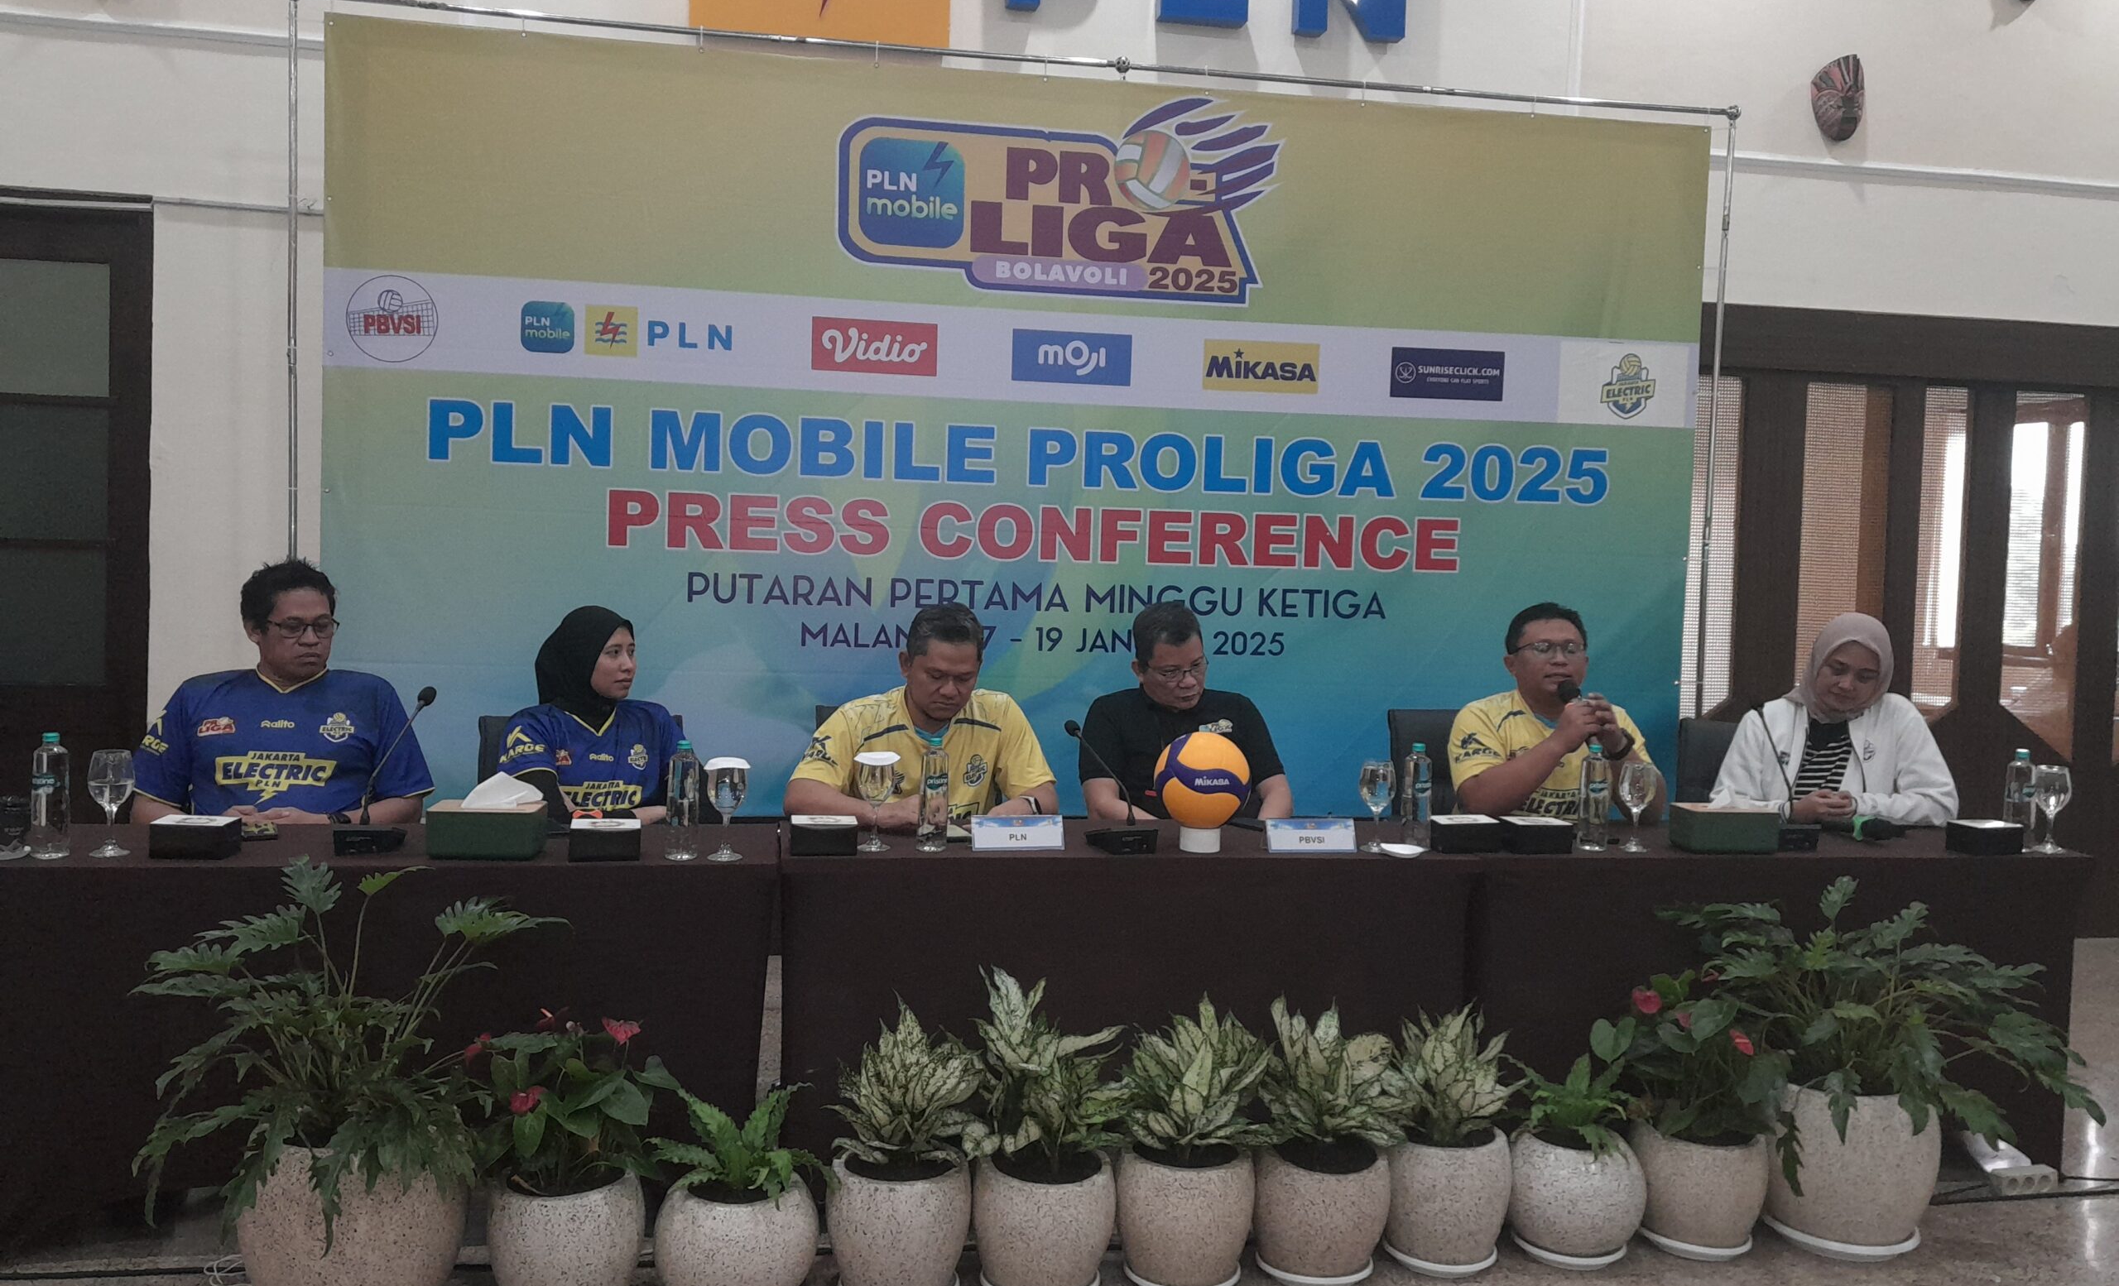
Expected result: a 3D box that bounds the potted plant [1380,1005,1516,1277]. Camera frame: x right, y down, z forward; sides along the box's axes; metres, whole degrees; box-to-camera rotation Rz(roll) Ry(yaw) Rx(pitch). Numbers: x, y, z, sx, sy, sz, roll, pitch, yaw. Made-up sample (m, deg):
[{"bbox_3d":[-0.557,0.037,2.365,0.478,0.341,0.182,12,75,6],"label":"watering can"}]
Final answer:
[{"bbox_3d":[0.786,0.974,3.299,0.270,0.510,0.275,1,3,-11],"label":"potted plant"}]

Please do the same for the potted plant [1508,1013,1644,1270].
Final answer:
[{"bbox_3d":[1.050,1.010,3.362,0.285,0.445,0.280,1,2,-10],"label":"potted plant"}]

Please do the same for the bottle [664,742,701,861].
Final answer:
[{"bbox_3d":[-0.748,0.311,3.277,0.066,0.232,0.066,1,2,-10],"label":"bottle"}]

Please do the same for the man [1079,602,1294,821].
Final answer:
[{"bbox_3d":[0.324,0.539,4.068,0.550,1.284,0.700,1,2,-13],"label":"man"}]

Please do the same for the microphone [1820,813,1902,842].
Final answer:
[{"bbox_3d":[1.951,0.452,4.092,0.250,0.053,0.055,3,2,22],"label":"microphone"}]

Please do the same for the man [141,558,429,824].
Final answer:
[{"bbox_3d":[-1.728,0.482,3.660,0.660,1.320,0.780,1,2,-20],"label":"man"}]

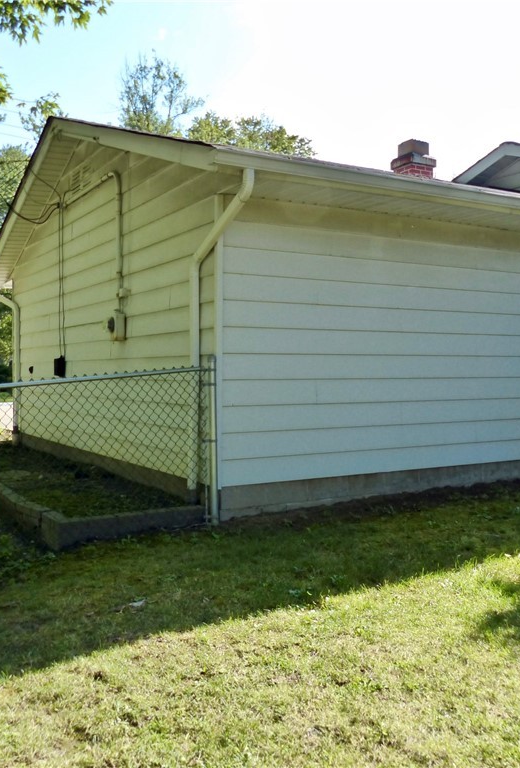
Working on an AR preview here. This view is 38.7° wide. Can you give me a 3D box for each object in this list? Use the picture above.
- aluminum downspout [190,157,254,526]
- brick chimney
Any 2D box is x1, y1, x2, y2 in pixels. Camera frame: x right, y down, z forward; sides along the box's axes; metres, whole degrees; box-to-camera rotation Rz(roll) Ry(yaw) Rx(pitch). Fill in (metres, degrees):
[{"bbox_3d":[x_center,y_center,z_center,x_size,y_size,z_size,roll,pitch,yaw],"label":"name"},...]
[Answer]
[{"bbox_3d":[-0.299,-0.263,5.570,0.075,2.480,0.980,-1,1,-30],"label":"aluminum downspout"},{"bbox_3d":[2.363,-3.382,11.466,0.480,0.670,0.470,-1,1,-30],"label":"brick chimney"}]

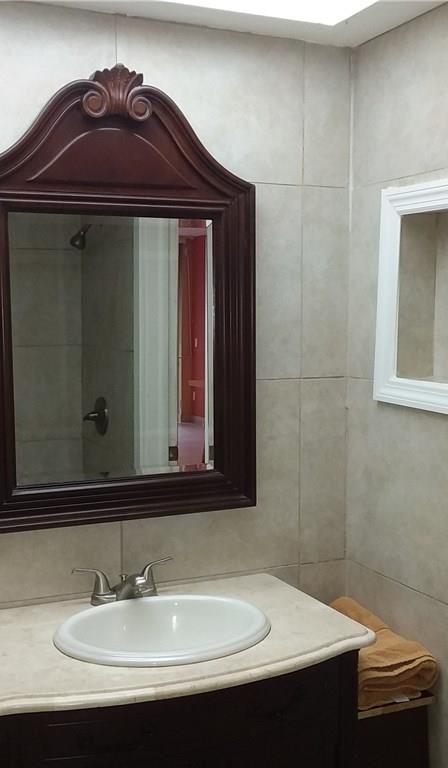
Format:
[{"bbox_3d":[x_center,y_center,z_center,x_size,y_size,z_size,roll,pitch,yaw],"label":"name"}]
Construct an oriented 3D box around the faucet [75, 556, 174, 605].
[{"bbox_3d":[-0.203,0.435,1.834,0.224,0.082,0.130,-2,5,-24],"label":"faucet"}]

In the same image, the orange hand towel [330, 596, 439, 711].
[{"bbox_3d":[0.288,0.595,1.927,0.200,0.115,0.340,-2,5,-24],"label":"orange hand towel"}]

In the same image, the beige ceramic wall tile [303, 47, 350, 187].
[{"bbox_3d":[0.245,-0.642,2.061,0.132,0.344,0.010,-2,5,-25],"label":"beige ceramic wall tile"}]

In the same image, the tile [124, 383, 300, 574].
[{"bbox_3d":[-0.023,0.221,2.001,0.450,0.453,0.010,-2,5,-24],"label":"tile"}]

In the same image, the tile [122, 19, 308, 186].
[{"bbox_3d":[-0.022,-0.630,1.939,0.456,0.340,0.010,-2,5,-25],"label":"tile"}]

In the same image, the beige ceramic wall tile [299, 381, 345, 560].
[{"bbox_3d":[0.243,0.212,2.119,0.125,0.453,0.010,-2,5,-24],"label":"beige ceramic wall tile"}]

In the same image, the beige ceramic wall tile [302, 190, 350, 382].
[{"bbox_3d":[0.243,-0.244,2.083,0.125,0.454,0.010,-2,5,-24],"label":"beige ceramic wall tile"}]

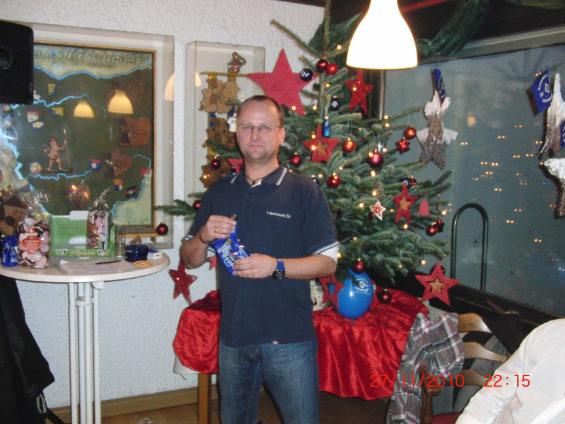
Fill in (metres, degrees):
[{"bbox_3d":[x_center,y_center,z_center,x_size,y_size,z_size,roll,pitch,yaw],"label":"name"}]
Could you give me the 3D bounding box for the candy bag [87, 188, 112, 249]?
[{"bbox_3d":[-0.856,0.045,2.810,0.078,0.290,0.110,-4,8,-37],"label":"candy bag"}]

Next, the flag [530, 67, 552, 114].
[{"bbox_3d":[0.772,-0.364,1.800,0.090,0.125,0.020,-7,7,-17],"label":"flag"}]

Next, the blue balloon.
[{"bbox_3d":[0.334,0.408,2.920,0.215,0.250,0.215,1,6,0],"label":"blue balloon"}]

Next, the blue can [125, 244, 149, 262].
[{"bbox_3d":[-0.651,0.185,2.692,0.100,0.057,0.100,1,6,0],"label":"blue can"}]

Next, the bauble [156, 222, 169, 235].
[{"bbox_3d":[-0.635,0.088,3.200,0.060,0.068,0.060,1,6,0],"label":"bauble"}]

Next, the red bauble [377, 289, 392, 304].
[{"bbox_3d":[0.477,0.392,2.800,0.062,0.069,0.062,1,6,0],"label":"red bauble"}]

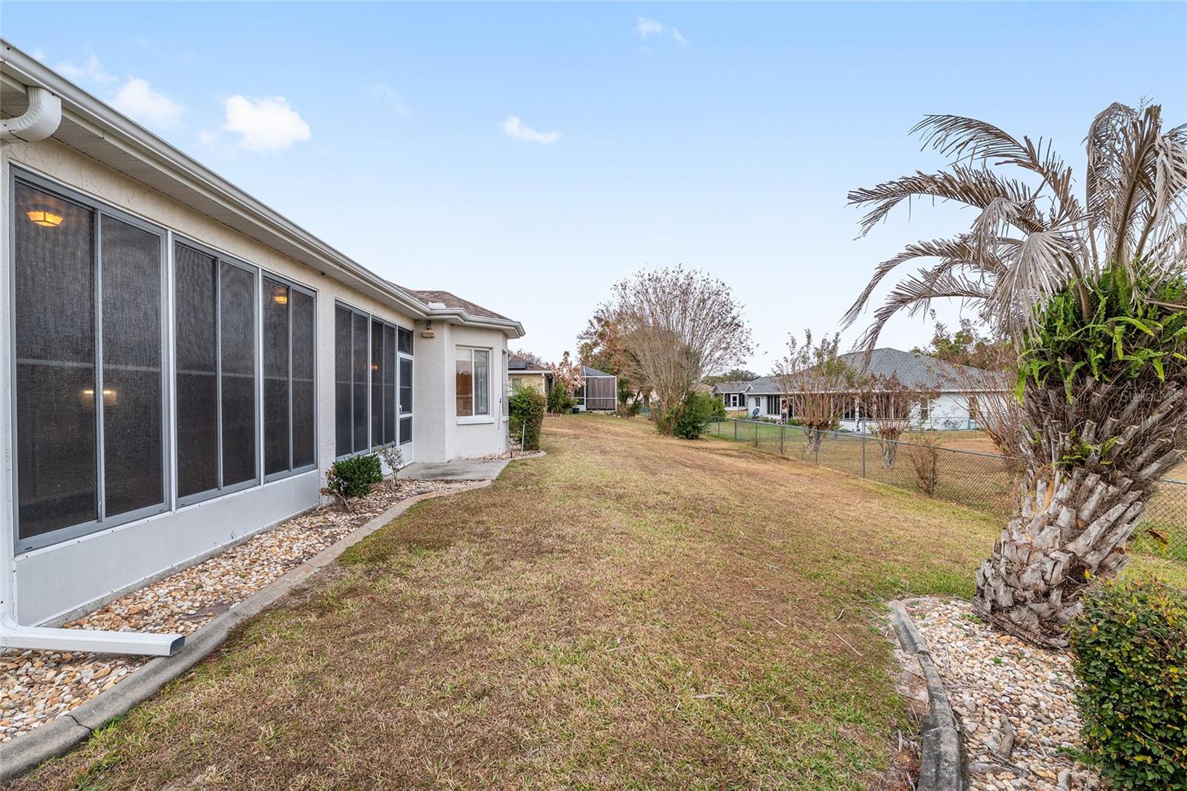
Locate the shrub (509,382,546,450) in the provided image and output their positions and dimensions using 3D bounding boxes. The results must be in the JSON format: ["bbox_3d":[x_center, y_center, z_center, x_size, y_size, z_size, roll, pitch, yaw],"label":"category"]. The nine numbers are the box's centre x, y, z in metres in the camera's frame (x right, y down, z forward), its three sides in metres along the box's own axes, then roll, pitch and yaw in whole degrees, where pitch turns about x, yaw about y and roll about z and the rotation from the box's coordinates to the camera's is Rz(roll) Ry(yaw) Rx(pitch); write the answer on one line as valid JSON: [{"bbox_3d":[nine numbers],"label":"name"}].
[{"bbox_3d":[-1.725,0.531,12.600,1.050,1.680,1.100,0,0,0],"label":"shrub"}]

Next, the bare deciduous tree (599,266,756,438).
[{"bbox_3d":[4.159,-2.228,24.500,7.400,8.300,7.000,0,0,0],"label":"bare deciduous tree"}]

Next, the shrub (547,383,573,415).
[{"bbox_3d":[-2.177,0.221,31.800,1.750,2.050,1.700,0,0,0],"label":"shrub"}]

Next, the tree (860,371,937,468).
[{"bbox_3d":[10.460,0.851,17.000,2.750,3.280,2.700,0,0,0],"label":"tree"}]

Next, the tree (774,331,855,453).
[{"bbox_3d":[9.842,-0.153,22.000,3.600,5.400,3.500,0,0,0],"label":"tree"}]

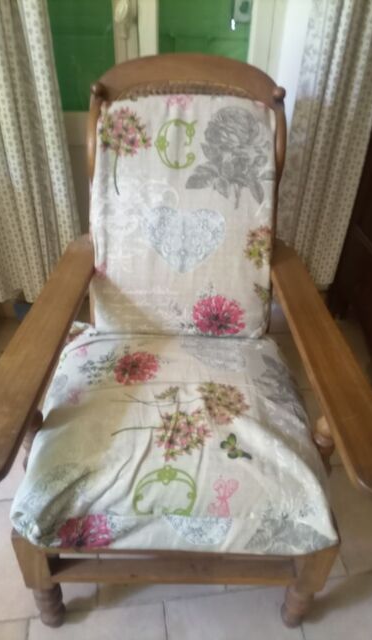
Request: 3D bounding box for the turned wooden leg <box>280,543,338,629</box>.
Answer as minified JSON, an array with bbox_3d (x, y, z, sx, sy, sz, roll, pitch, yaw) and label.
[{"bbox_3d":[0.264,0.575,1.151,0.057,0.383,0.057,1,38,-1],"label":"turned wooden leg"}]

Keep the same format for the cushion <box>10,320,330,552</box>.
[{"bbox_3d":[-0.018,0.233,1.206,0.605,0.142,0.587,1,34,-1],"label":"cushion"}]

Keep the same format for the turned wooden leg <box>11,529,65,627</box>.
[{"bbox_3d":[-0.316,0.564,1.142,0.057,0.383,0.057,1,38,-1],"label":"turned wooden leg"}]

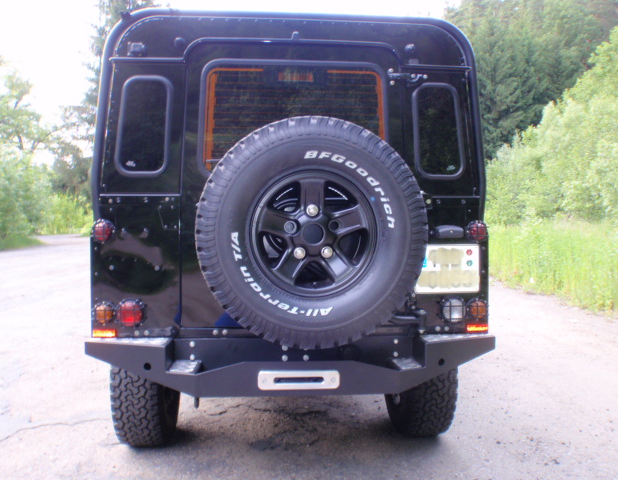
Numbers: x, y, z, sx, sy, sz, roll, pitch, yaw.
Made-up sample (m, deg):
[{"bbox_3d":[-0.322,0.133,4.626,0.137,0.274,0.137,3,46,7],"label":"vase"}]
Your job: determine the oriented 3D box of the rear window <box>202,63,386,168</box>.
[{"bbox_3d":[-0.058,-0.508,2.156,0.779,0.500,0.030,0,-8,-4],"label":"rear window"}]

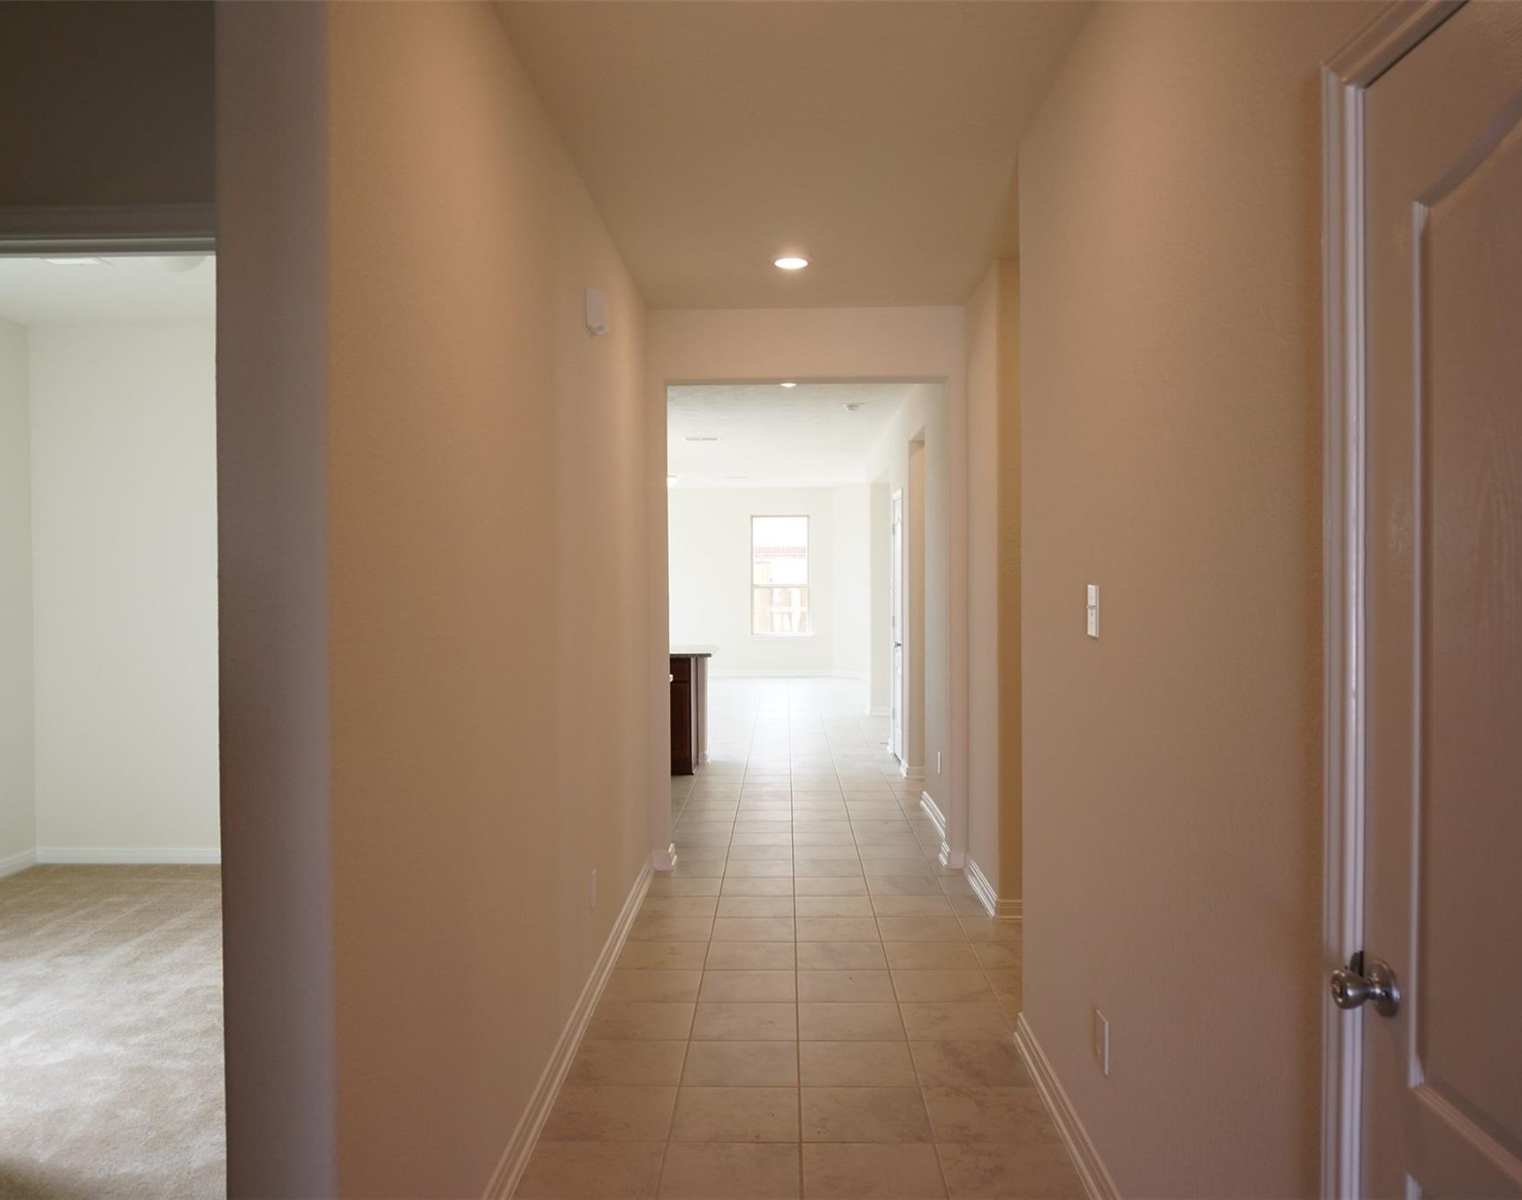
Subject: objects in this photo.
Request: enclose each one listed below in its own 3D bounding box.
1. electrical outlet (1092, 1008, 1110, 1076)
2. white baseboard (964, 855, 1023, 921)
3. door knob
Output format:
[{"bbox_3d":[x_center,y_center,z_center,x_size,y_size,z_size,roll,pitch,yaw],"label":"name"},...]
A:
[{"bbox_3d":[0.764,0.994,2.697,0.008,0.116,0.073,0,1,1],"label":"electrical outlet"},{"bbox_3d":[1.037,1.282,5.445,0.130,0.084,0.880,0,1,1],"label":"white baseboard"},{"bbox_3d":[0.708,0.460,1.420,0.062,0.066,0.066,0,1,1],"label":"door knob"}]

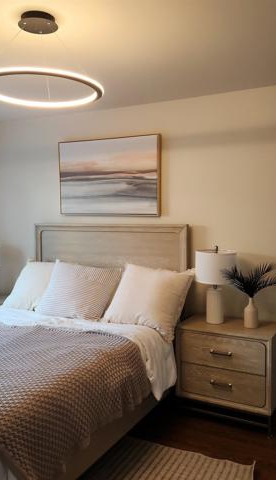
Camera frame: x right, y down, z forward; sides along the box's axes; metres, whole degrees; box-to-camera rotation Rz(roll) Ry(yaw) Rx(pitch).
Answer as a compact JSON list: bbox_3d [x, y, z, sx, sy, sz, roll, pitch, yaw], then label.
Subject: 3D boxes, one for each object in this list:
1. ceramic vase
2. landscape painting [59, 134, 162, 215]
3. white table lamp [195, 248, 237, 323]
[{"bbox_3d":[0.833,0.533,3.126,0.099,0.222,0.099,2,4,28],"label":"ceramic vase"},{"bbox_3d":[-0.274,-0.561,3.824,1.035,0.685,0.042,2,4,28],"label":"landscape painting"},{"bbox_3d":[0.590,0.342,3.247,0.305,0.587,0.305,2,4,28],"label":"white table lamp"}]

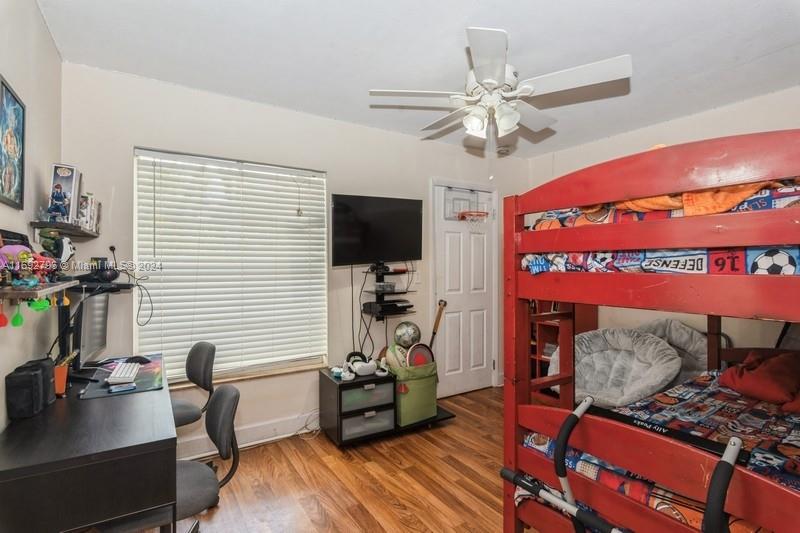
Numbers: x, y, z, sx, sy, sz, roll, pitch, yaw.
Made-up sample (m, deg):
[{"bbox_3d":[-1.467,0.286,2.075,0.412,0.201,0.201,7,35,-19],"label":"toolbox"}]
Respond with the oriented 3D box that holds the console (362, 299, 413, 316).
[{"bbox_3d":[-0.104,0.326,3.047,0.285,0.062,0.280,0,0,-30],"label":"console"}]

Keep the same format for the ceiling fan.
[{"bbox_3d":[0.485,-0.935,2.070,1.280,0.500,1.280,0,0,-30],"label":"ceiling fan"}]

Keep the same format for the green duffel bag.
[{"bbox_3d":[0.056,0.985,3.086,0.365,0.430,0.340,0,0,-32],"label":"green duffel bag"}]

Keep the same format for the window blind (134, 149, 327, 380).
[{"bbox_3d":[-1.142,-0.010,2.721,1.268,1.485,0.060,0,0,-30],"label":"window blind"}]

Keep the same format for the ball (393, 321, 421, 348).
[{"bbox_3d":[0.066,0.568,3.130,0.220,0.220,0.220,0,0,0],"label":"ball"}]

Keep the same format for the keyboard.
[{"bbox_3d":[-1.303,0.503,1.795,0.107,0.028,0.310,0,0,-30],"label":"keyboard"}]

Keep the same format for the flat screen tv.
[{"bbox_3d":[-0.160,-0.290,3.070,0.910,0.525,0.060,-5,9,-40],"label":"flat screen tv"}]

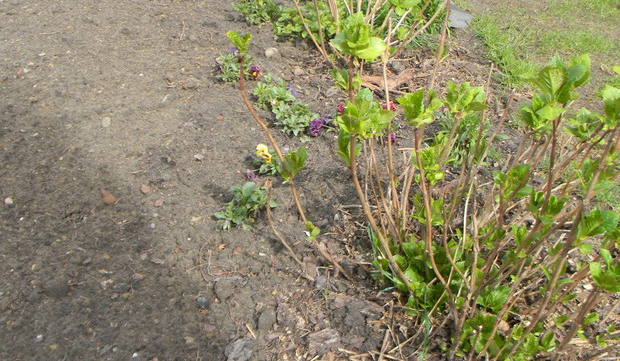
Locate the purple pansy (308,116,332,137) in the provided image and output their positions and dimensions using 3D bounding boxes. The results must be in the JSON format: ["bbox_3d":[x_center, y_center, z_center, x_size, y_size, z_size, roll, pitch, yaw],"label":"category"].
[{"bbox_3d":[0.044,-0.226,2.800,0.090,0.075,0.055,14,37,20],"label":"purple pansy"}]

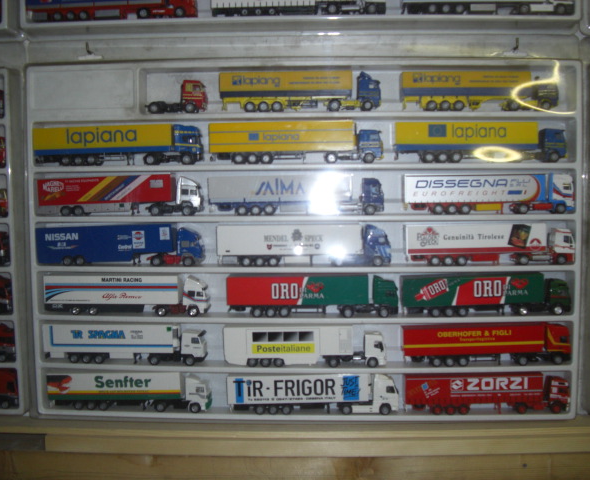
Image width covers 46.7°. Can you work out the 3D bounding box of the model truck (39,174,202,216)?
[{"bbox_3d":[-0.195,-0.050,0.772,0.180,0.045,0.031,0,3,1],"label":"model truck"}]

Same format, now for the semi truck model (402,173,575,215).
[{"bbox_3d":[0.215,-0.051,0.765,0.181,0.044,0.031,0,3,1],"label":"semi truck model"}]

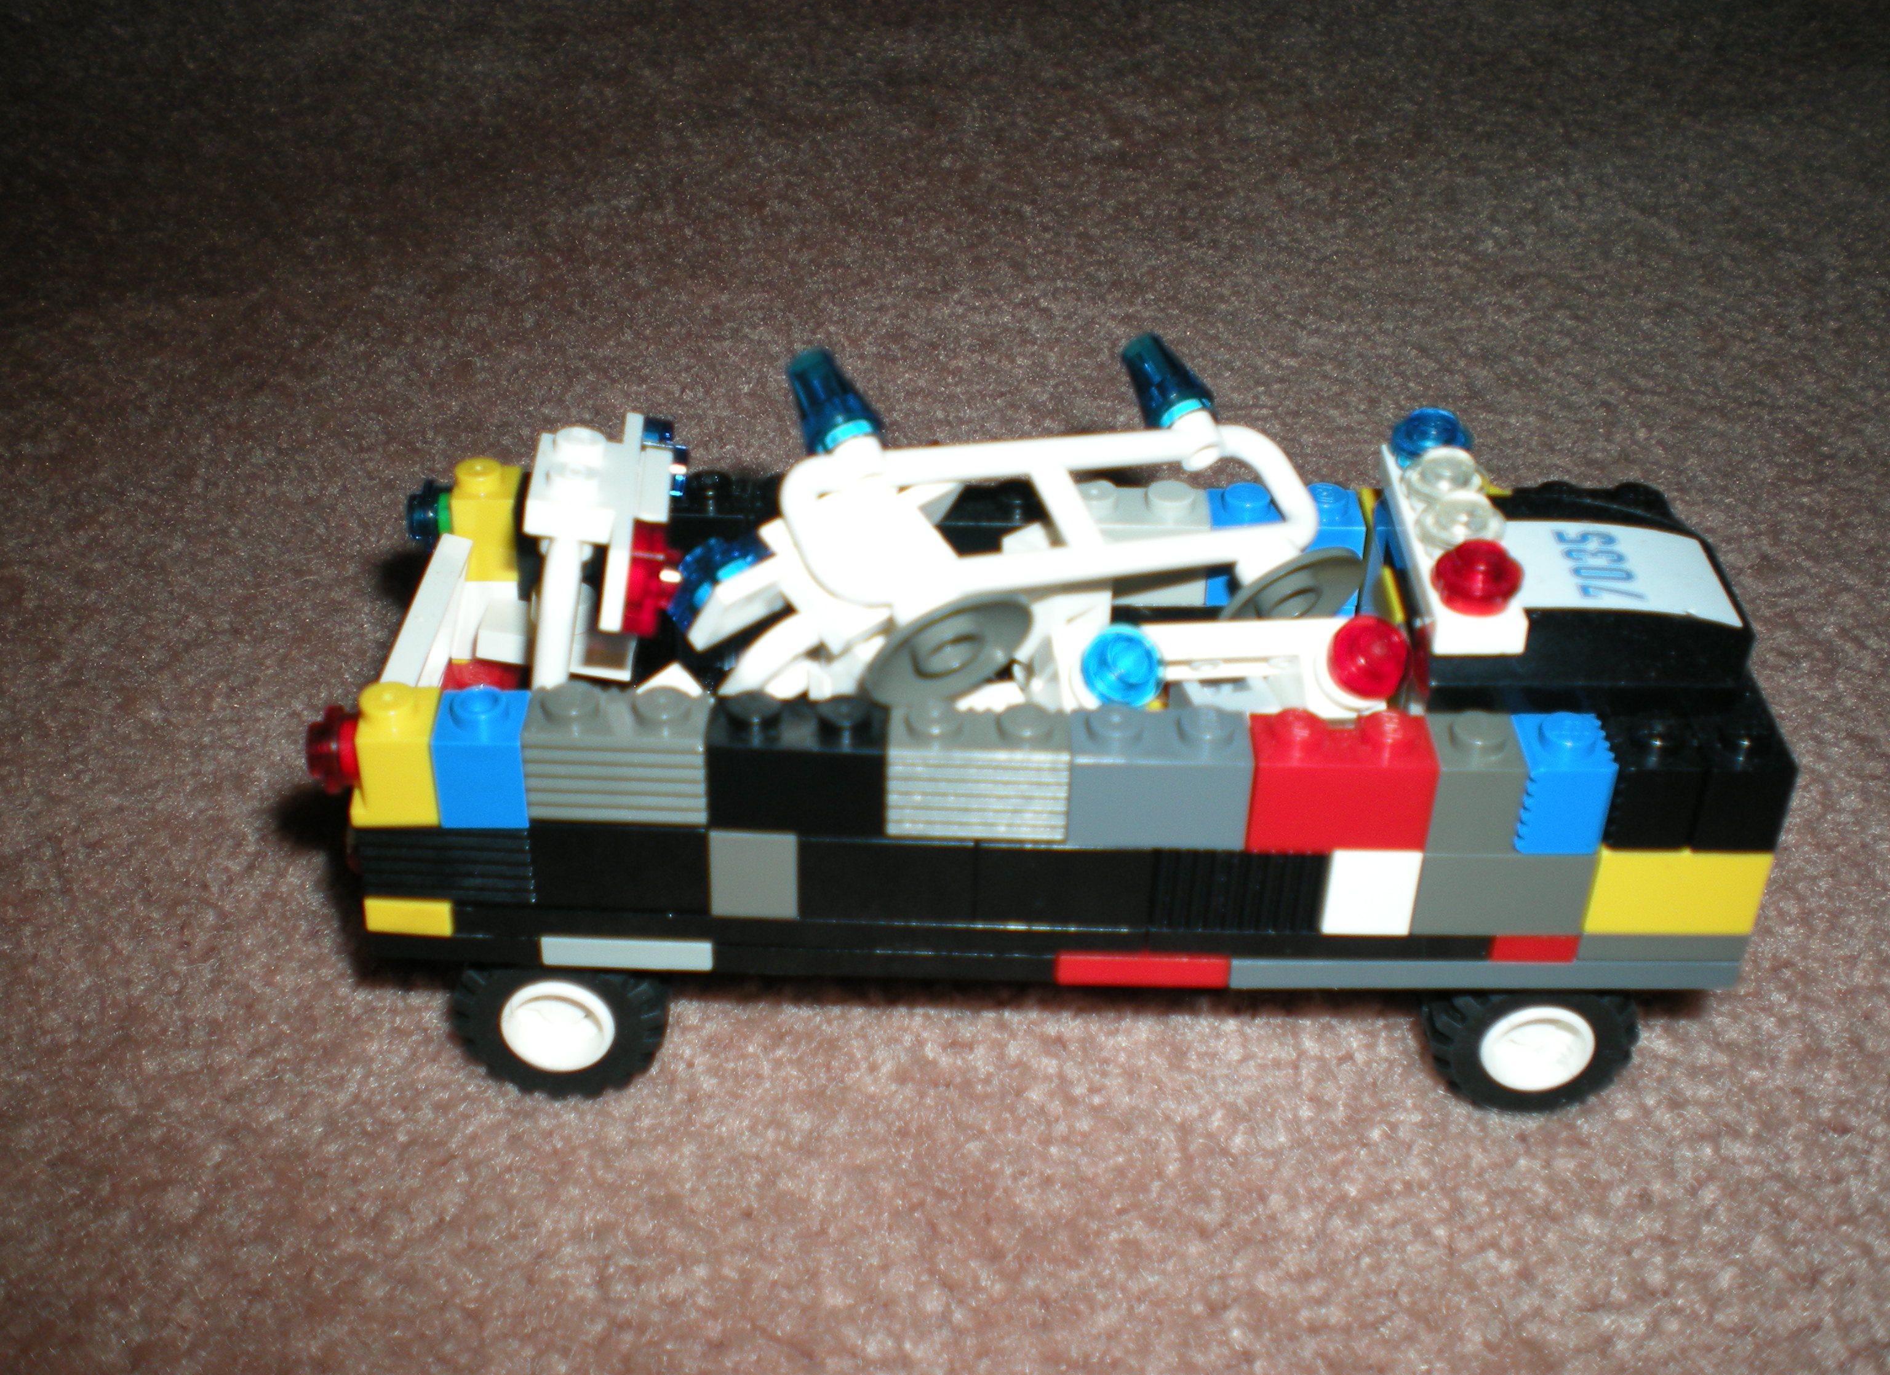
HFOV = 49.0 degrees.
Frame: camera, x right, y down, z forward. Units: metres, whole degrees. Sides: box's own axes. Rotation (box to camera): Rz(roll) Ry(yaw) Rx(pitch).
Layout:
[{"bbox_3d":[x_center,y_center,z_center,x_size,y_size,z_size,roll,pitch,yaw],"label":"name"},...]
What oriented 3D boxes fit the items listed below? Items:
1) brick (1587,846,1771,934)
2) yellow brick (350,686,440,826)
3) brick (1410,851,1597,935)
[{"bbox_3d":[0.067,0.016,0.192,0.016,0.011,0.008,1,35,0],"label":"brick"},{"bbox_3d":[-0.049,0.006,0.185,0.008,0.011,0.008,1,35,0],"label":"yellow brick"},{"bbox_3d":[0.051,0.016,0.192,0.016,0.010,0.008,1,35,0],"label":"brick"}]

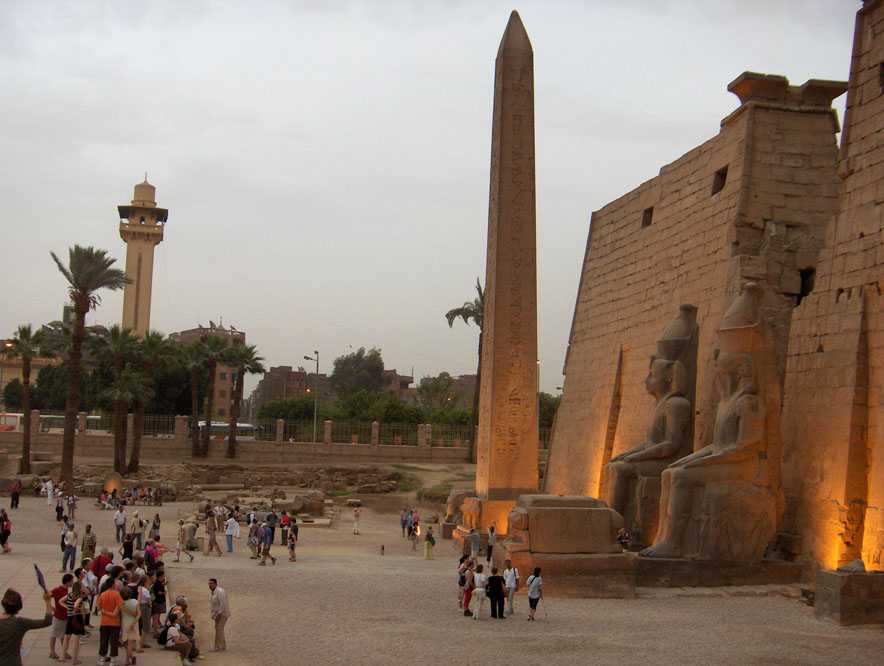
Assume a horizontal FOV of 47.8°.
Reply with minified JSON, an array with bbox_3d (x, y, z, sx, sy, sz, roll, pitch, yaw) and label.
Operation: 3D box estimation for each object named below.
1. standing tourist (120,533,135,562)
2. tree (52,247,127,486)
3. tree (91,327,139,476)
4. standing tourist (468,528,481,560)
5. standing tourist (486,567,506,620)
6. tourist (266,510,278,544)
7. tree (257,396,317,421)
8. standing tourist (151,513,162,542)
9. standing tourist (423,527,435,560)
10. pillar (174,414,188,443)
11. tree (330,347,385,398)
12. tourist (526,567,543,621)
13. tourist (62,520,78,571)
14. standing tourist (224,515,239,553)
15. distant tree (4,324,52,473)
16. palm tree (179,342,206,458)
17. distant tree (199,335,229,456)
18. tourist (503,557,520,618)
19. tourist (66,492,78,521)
[{"bbox_3d":[-10.609,7.561,33.600,0.550,1.640,0.400,1,-6,6],"label":"standing tourist"},{"bbox_3d":[-24.697,2.543,69.500,5.300,16.900,5.100,3,-6,-21],"label":"tree"},{"bbox_3d":[-27.043,5.466,82.000,4.100,12.300,4.100,4,-6,-18],"label":"tree"},{"bbox_3d":[1.515,9.940,46.500,0.450,1.623,0.500,-1,-8,18],"label":"standing tourist"},{"bbox_3d":[1.720,8.213,31.492,0.580,1.620,0.360,1,-7,3],"label":"standing tourist"},{"bbox_3d":[-8.037,9.222,47.300,0.540,1.660,0.380,0,-6,11],"label":"tourist"},{"bbox_3d":[-17.402,9.796,112.000,6.800,5.220,6.460,1,-7,0],"label":"tree"},{"bbox_3d":[-11.721,8.240,41.000,0.500,1.640,0.360,2,-6,-6],"label":"standing tourist"},{"bbox_3d":[-0.612,9.910,47.000,0.520,1.558,0.400,6,-9,-32],"label":"standing tourist"},{"bbox_3d":[-22.457,8.319,86.000,1.100,2.550,1.100,3,-6,-15],"label":"pillar"},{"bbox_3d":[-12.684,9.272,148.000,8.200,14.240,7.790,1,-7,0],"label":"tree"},{"bbox_3d":[2.865,8.069,30.900,0.520,1.660,0.420,2,-6,-6],"label":"tourist"},{"bbox_3d":[-13.508,7.823,36.436,0.550,1.780,0.360,2,-7,-9],"label":"tourist"},{"bbox_3d":[-8.862,8.399,42.000,0.560,1.680,0.420,4,-7,-30],"label":"standing tourist"},{"bbox_3d":[-31.502,5.028,76.000,3.600,11.354,3.600,1,-8,0],"label":"distant tree"},{"bbox_3d":[-23.962,6.447,96.000,3.400,11.070,3.230,1,-7,0],"label":"palm tree"},{"bbox_3d":[-21.766,5.889,94.000,3.300,11.500,3.300,3,-6,-13],"label":"distant tree"},{"bbox_3d":[2.243,8.220,32.215,0.550,1.760,0.360,-1,-7,18],"label":"tourist"},{"bbox_3d":[-21.483,10.105,58.000,0.520,1.600,0.400,2,-6,0],"label":"tourist"}]

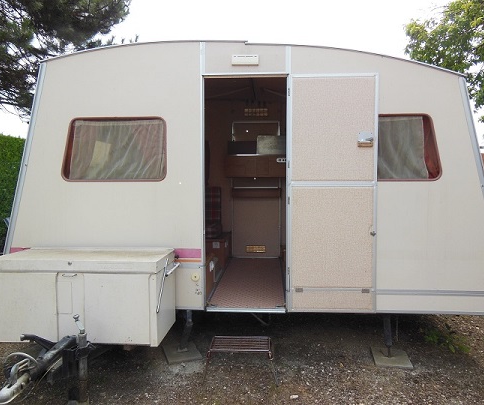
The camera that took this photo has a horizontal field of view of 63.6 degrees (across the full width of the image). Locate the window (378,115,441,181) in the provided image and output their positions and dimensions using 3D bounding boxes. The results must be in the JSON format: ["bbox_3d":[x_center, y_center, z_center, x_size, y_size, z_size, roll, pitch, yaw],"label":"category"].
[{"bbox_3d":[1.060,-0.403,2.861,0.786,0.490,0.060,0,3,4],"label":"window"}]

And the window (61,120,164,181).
[{"bbox_3d":[-0.989,-0.406,3.016,0.829,0.493,0.060,0,3,4],"label":"window"}]

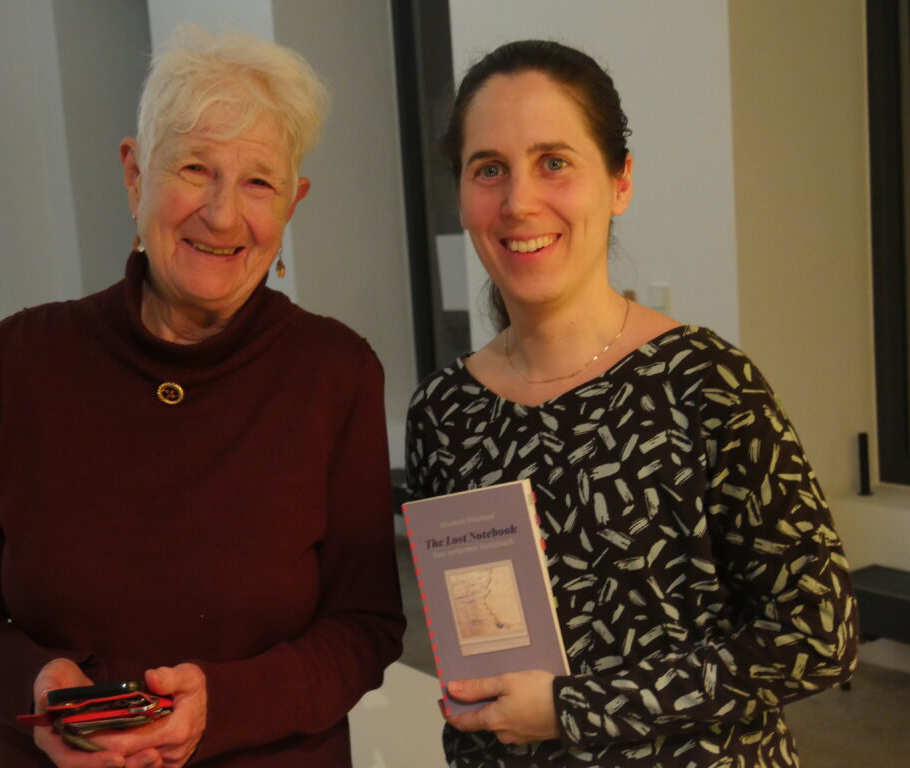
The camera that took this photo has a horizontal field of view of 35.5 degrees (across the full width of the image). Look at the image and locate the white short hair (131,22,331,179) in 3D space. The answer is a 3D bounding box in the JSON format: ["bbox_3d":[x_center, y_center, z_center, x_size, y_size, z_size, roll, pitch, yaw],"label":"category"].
[{"bbox_3d":[-0.226,-0.254,1.410,0.188,0.185,0.205,12,5,-17],"label":"white short hair"}]

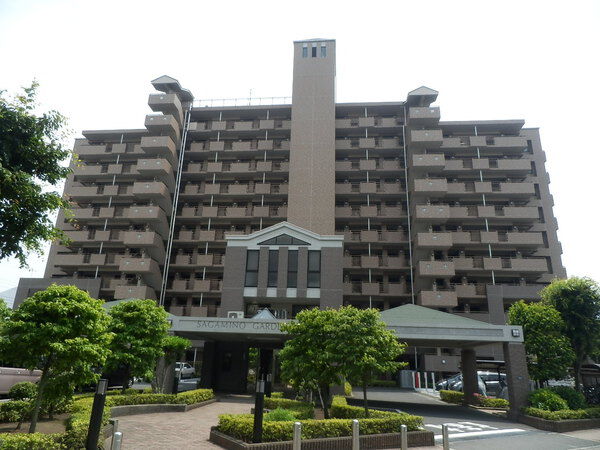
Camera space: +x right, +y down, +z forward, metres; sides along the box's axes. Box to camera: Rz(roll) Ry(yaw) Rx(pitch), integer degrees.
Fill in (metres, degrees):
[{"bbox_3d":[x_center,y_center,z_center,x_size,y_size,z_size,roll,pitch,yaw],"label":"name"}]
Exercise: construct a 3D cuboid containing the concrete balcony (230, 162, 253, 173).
[{"bbox_3d":[-6.966,-6.703,50.259,2.514,1.211,1.200,0,-18,6],"label":"concrete balcony"}]

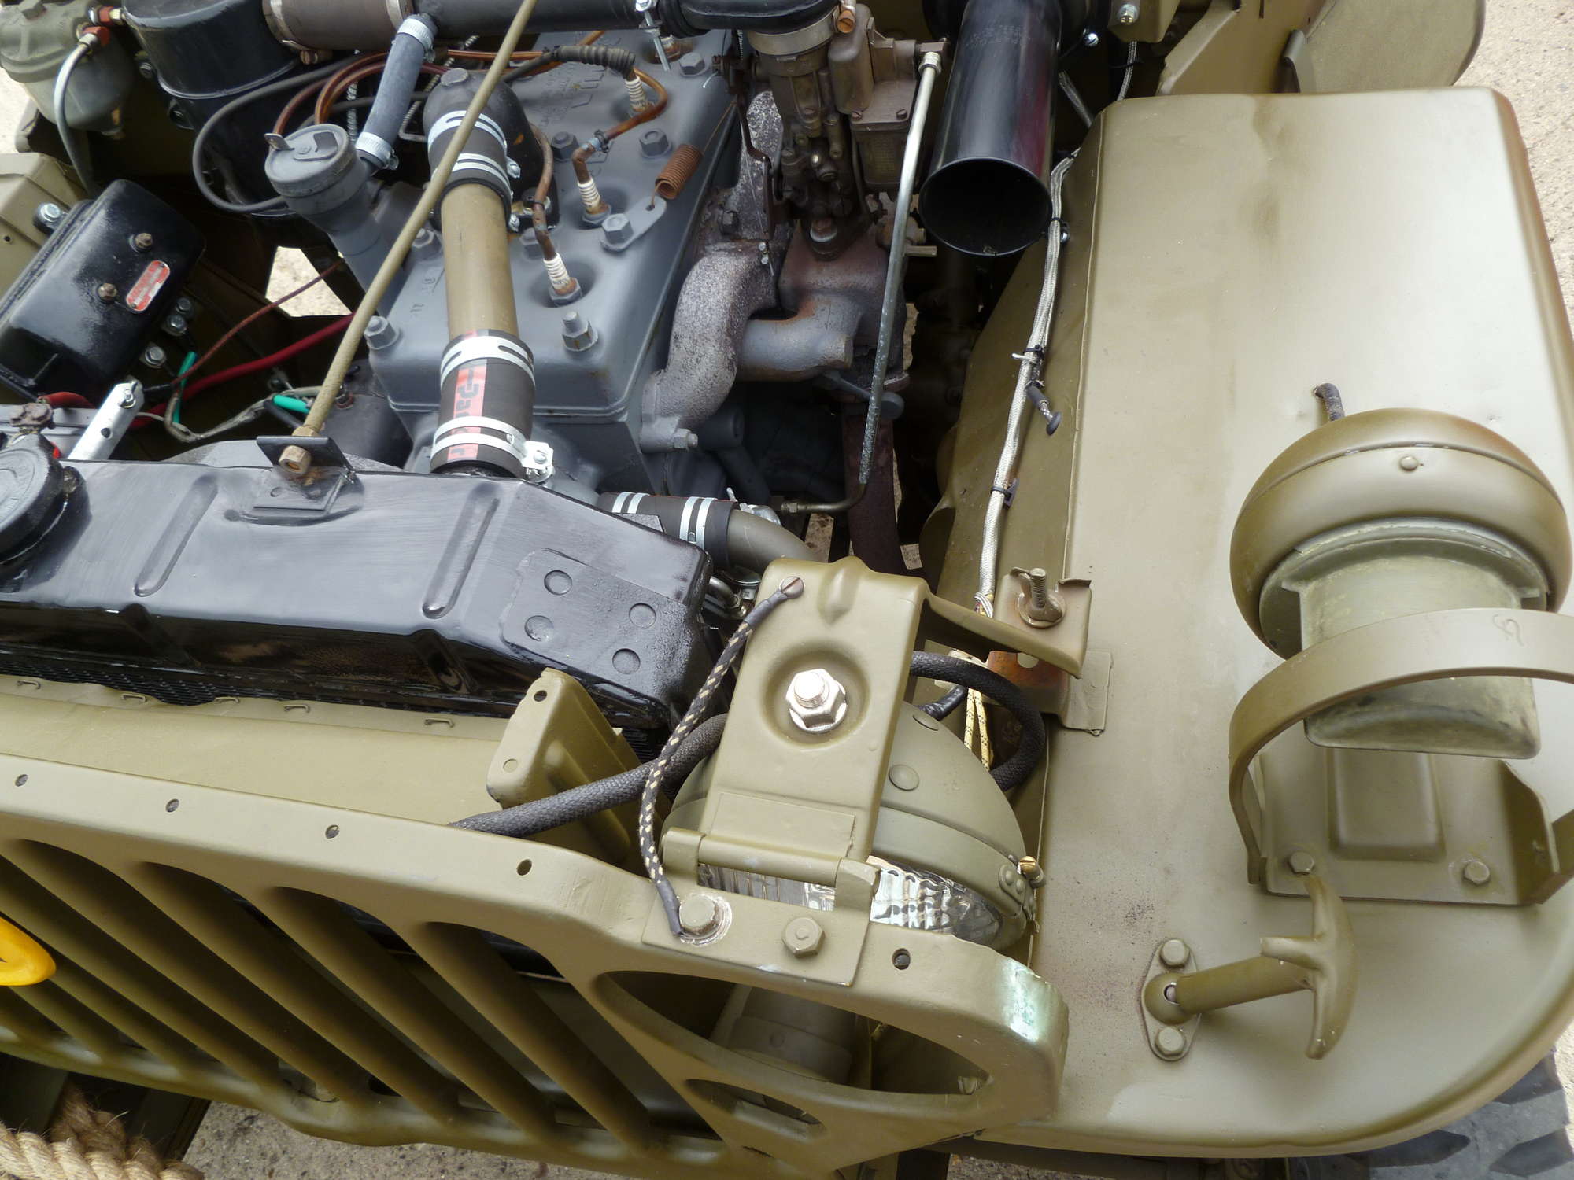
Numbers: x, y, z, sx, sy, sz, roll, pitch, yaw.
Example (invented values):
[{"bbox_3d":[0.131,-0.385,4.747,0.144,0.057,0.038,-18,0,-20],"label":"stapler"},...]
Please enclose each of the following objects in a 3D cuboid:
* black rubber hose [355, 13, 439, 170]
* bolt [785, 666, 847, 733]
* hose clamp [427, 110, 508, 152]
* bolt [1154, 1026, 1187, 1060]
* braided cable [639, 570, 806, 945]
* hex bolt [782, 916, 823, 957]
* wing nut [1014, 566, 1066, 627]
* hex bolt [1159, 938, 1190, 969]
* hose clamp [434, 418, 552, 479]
[{"bbox_3d":[-0.273,-0.350,0.890,0.029,0.029,0.130,5,69,16],"label":"black rubber hose"},{"bbox_3d":[0.012,0.043,0.497,0.022,0.019,0.022,3,54,15],"label":"bolt"},{"bbox_3d":[-0.206,-0.291,0.825,0.055,0.052,0.017,-13,50,2],"label":"hose clamp"},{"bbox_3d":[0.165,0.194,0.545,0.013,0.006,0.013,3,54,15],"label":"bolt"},{"bbox_3d":[-0.028,0.060,0.520,0.048,0.033,0.165,3,54,15],"label":"braided cable"},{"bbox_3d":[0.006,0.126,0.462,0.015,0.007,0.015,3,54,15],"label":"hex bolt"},{"bbox_3d":[0.111,0.003,0.557,0.022,0.028,0.021,3,54,15],"label":"wing nut"},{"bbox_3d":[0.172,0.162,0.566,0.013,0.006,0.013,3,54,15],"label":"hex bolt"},{"bbox_3d":[-0.150,-0.066,0.645,0.062,0.053,0.018,-13,50,2],"label":"hose clamp"}]

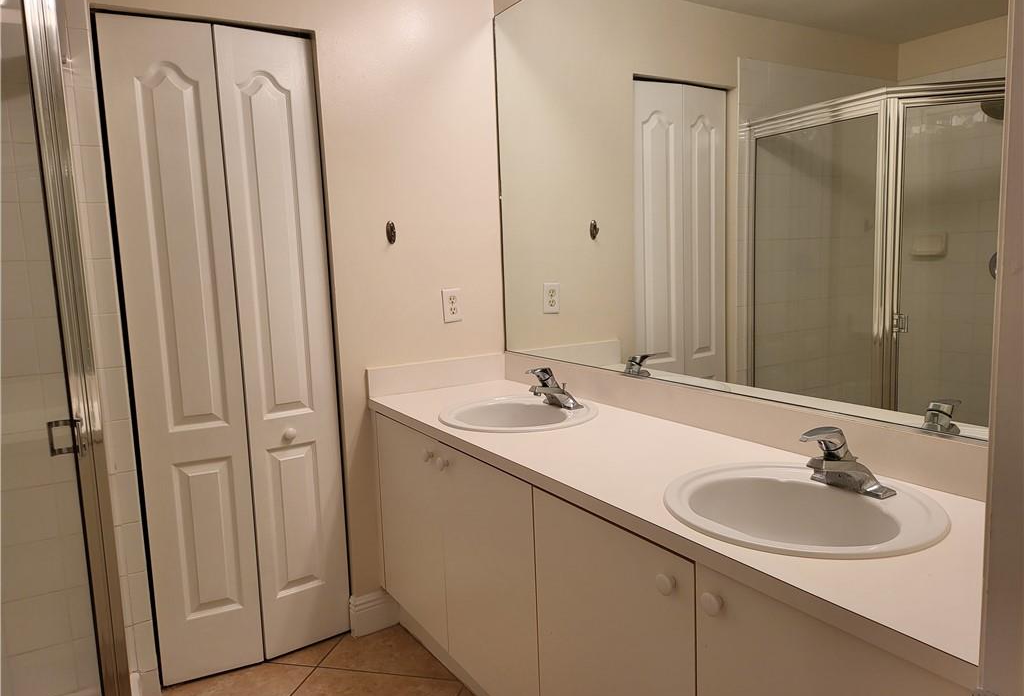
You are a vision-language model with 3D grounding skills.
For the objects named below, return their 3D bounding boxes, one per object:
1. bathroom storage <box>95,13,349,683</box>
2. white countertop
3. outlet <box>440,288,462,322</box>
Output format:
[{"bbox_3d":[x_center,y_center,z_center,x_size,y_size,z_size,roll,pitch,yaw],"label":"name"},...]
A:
[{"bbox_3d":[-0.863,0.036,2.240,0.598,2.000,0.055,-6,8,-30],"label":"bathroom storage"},{"bbox_3d":[0.265,0.255,1.714,0.554,0.037,2.052,-6,8,-30],"label":"white countertop"},{"bbox_3d":[-0.213,-0.153,2.565,0.071,0.115,0.009,-6,8,-30],"label":"outlet"}]

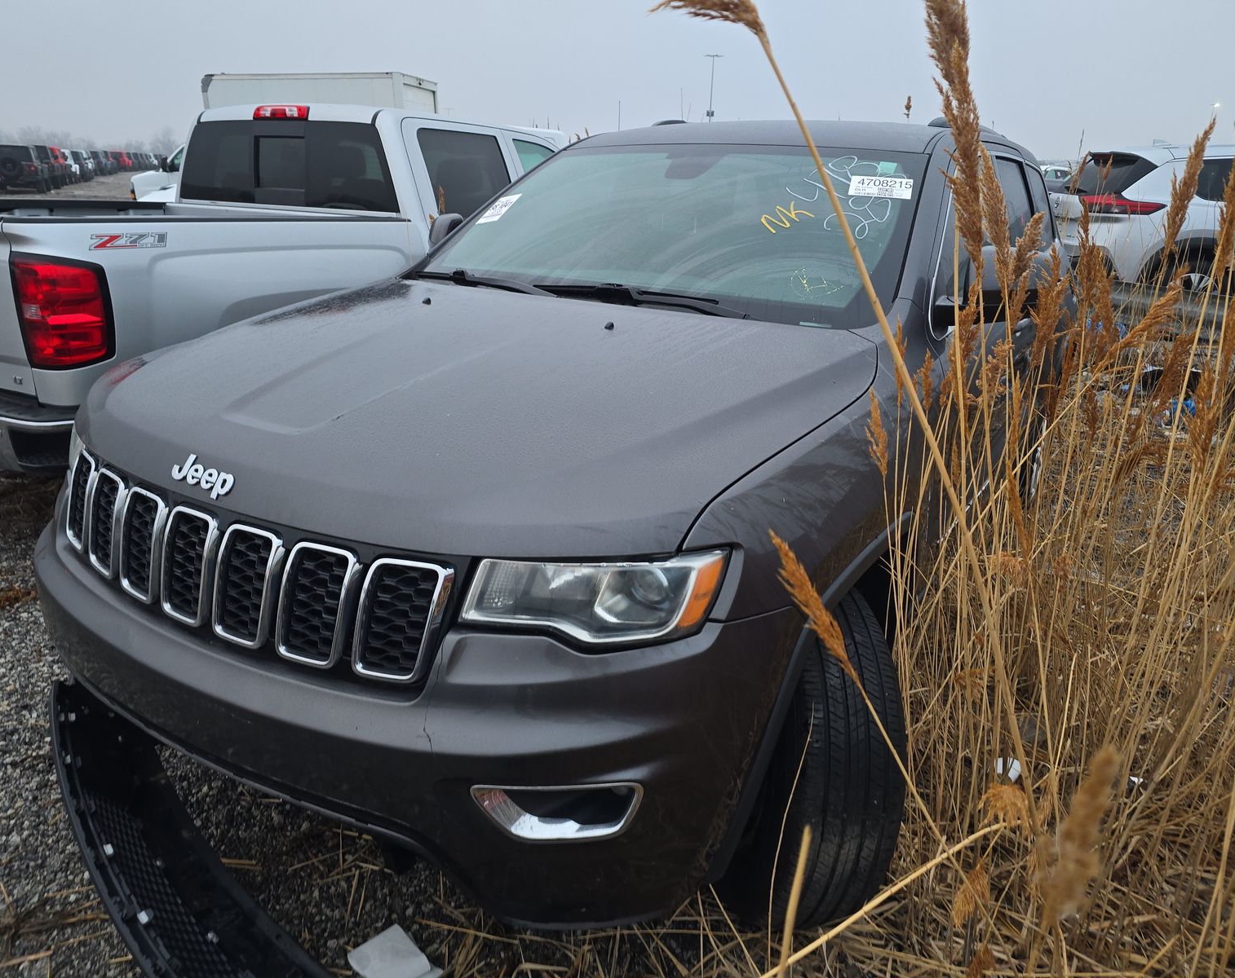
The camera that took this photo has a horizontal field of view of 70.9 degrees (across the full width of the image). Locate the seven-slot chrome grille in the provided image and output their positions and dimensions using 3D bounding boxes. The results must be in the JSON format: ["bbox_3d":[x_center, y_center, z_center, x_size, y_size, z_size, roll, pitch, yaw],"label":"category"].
[{"bbox_3d":[-0.720,0.121,1.514,1.020,0.210,0.160,14,22,29],"label":"seven-slot chrome grille"}]

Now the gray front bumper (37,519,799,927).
[{"bbox_3d":[-0.651,0.341,1.731,1.890,0.620,0.540,14,22,29],"label":"gray front bumper"}]

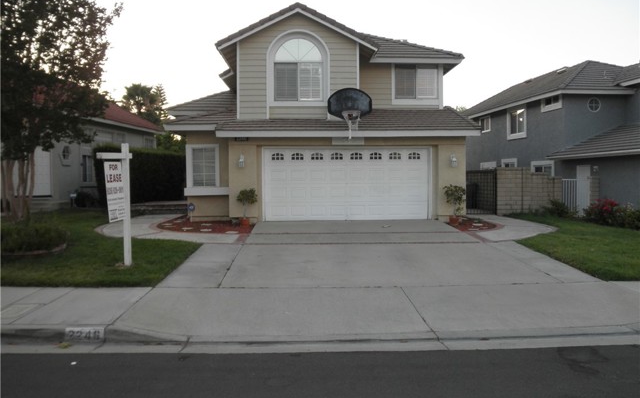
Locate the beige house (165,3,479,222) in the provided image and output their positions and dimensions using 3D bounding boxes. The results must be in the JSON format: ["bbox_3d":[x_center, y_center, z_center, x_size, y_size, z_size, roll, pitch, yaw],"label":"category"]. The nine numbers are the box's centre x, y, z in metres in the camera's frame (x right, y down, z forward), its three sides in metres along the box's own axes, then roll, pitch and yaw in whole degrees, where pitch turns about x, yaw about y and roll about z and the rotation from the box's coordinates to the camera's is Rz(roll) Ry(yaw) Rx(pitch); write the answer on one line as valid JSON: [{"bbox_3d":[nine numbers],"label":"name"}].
[{"bbox_3d":[-0.580,-2.900,19.900,9.700,6.800,10.800,0,2,-2],"label":"beige house"}]

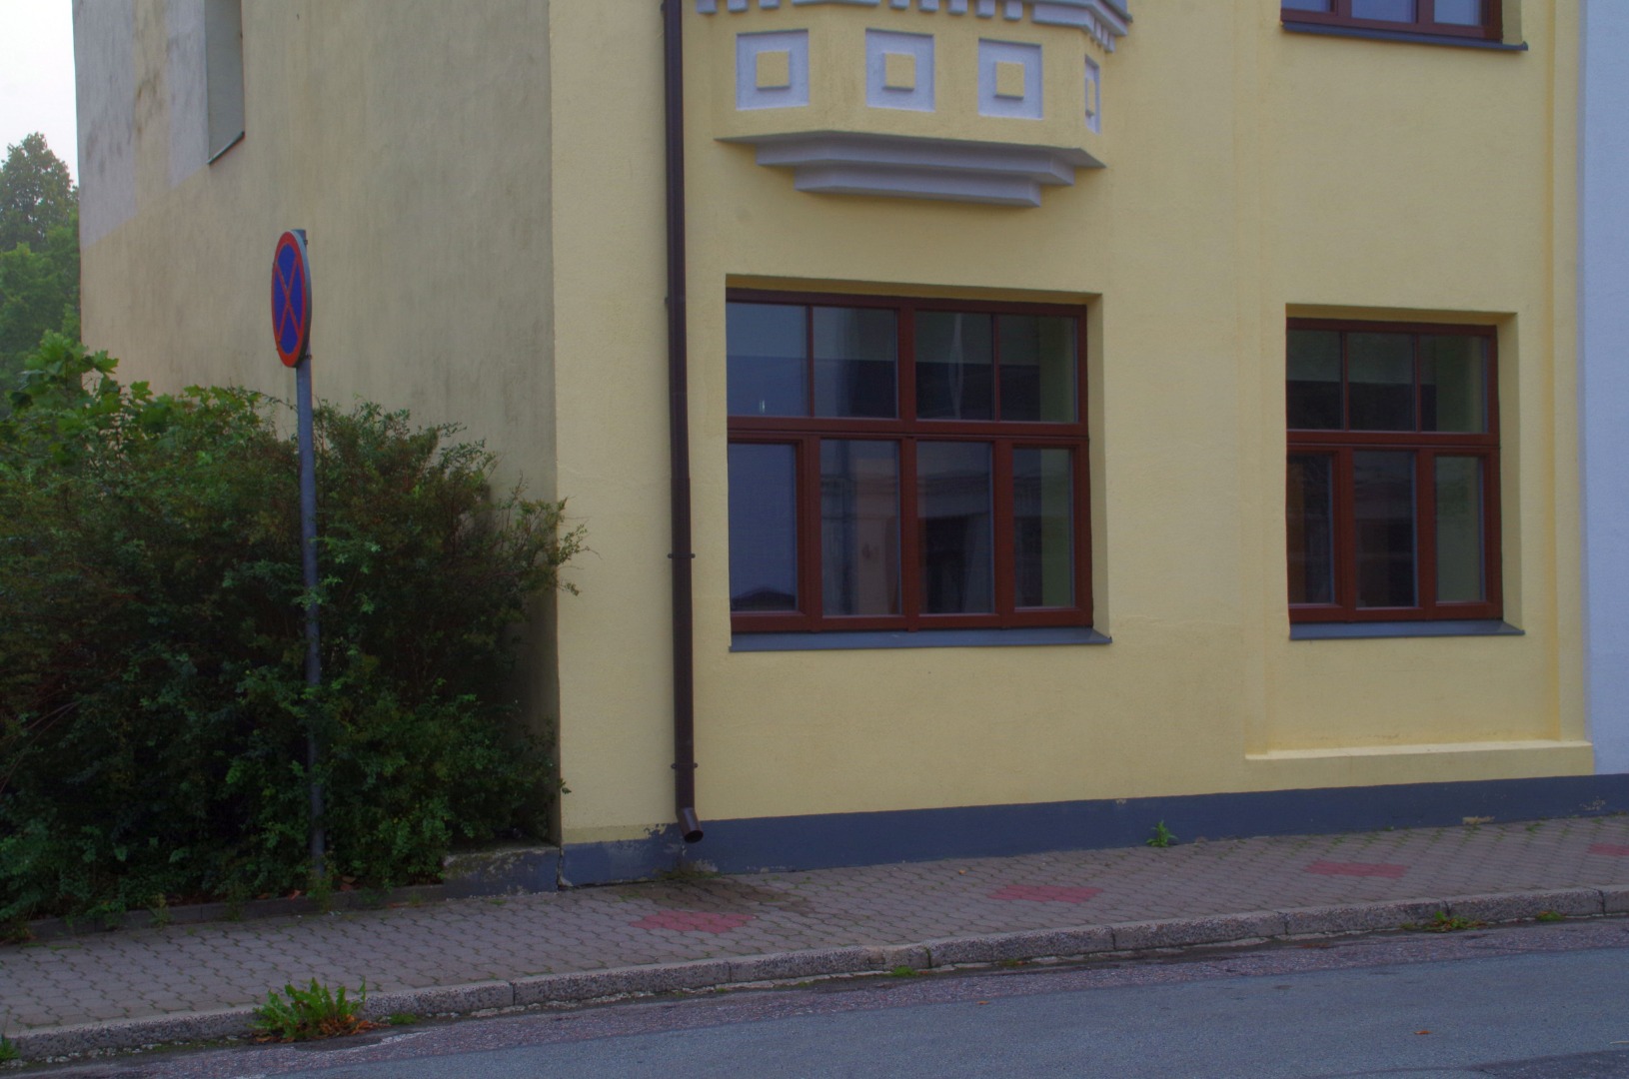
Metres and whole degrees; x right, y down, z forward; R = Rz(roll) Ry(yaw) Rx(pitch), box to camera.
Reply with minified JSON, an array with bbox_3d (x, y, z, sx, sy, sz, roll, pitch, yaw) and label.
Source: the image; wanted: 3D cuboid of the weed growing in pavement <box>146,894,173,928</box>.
[{"bbox_3d":[-3.217,1.823,13.312,0.135,0.175,0.130,0,-2,-26],"label":"weed growing in pavement"}]

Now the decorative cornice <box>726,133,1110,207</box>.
[{"bbox_3d":[0.696,-2.092,15.322,2.535,0.265,0.470,0,-2,-26],"label":"decorative cornice"}]

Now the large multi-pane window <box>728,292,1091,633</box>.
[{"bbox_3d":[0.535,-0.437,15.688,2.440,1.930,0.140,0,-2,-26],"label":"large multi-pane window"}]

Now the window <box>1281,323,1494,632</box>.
[{"bbox_3d":[3.627,-0.426,17.207,1.800,1.900,0.140,0,-2,-26],"label":"window"}]

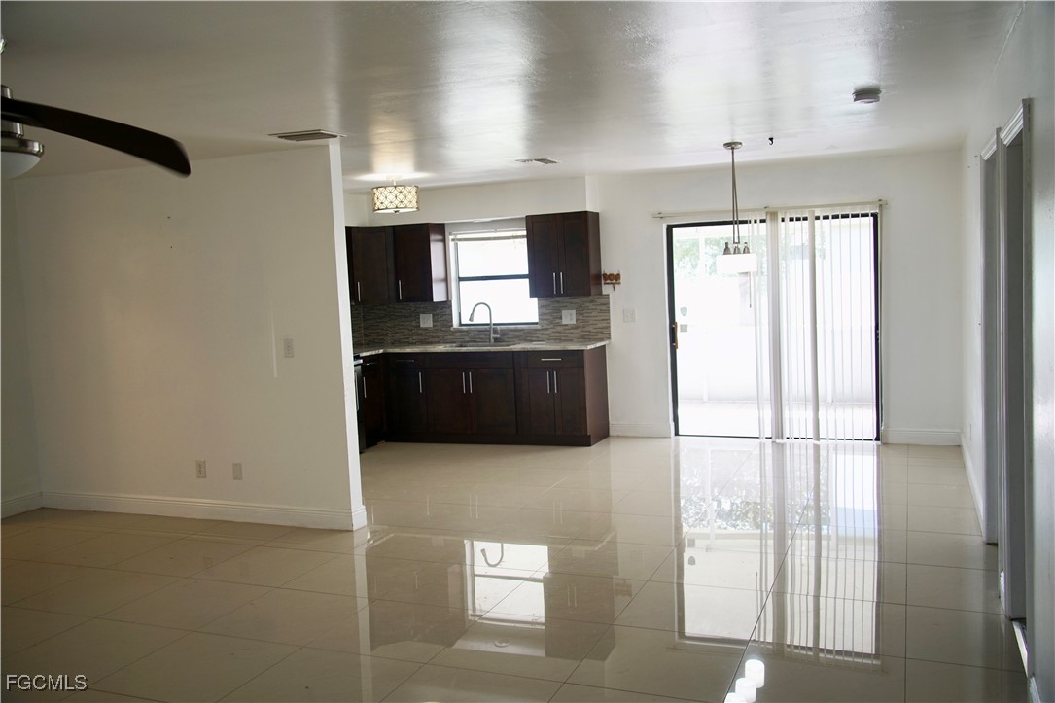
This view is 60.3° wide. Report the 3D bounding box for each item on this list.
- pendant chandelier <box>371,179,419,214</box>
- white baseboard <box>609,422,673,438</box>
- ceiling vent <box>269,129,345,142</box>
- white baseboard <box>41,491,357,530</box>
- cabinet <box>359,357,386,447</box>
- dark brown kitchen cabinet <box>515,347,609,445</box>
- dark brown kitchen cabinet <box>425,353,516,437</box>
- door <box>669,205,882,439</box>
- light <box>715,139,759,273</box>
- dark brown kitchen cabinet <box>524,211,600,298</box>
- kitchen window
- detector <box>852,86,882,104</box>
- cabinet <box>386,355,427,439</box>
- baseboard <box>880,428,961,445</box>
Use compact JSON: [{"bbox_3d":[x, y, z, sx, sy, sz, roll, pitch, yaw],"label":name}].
[{"bbox_3d":[-1.094,-1.302,7.553,0.394,0.293,0.394,-3,5,0],"label":"pendant chandelier"},{"bbox_3d":[1.061,0.743,8.540,0.622,0.135,0.016,-1,5,23],"label":"white baseboard"},{"bbox_3d":[-1.277,-1.254,5.296,0.338,0.024,0.284,-1,5,23],"label":"ceiling vent"},{"bbox_3d":[-2.344,1.078,6.229,2.715,0.130,0.018,-1,5,23],"label":"white baseboard"},{"bbox_3d":[-1.750,0.473,8.847,0.605,0.876,0.364,-1,5,23],"label":"cabinet"},{"bbox_3d":[0.325,0.404,8.493,0.691,0.883,0.606,-1,5,23],"label":"dark brown kitchen cabinet"},{"bbox_3d":[-0.425,0.381,8.854,0.930,0.805,0.590,-1,5,23],"label":"dark brown kitchen cabinet"},{"bbox_3d":[2.167,-0.198,8.066,1.803,1.977,0.110,-1,5,23],"label":"door"},{"bbox_3d":[1.479,-1.021,6.451,0.146,0.922,0.759,-1,5,23],"label":"light"},{"bbox_3d":[0.351,-0.901,8.553,0.609,0.769,0.330,-1,5,23],"label":"dark brown kitchen cabinet"},{"bbox_3d":[-0.314,-0.738,9.090,0.927,0.954,0.120,-1,5,23],"label":"kitchen window"},{"bbox_3d":[1.798,-1.349,4.803,0.154,0.052,0.154,-1,5,23],"label":"detector"},{"bbox_3d":[-1.075,0.403,9.080,0.470,0.840,0.606,-1,5,23],"label":"cabinet"},{"bbox_3d":[3.303,0.721,7.639,0.610,0.132,0.018,-1,5,23],"label":"baseboard"}]

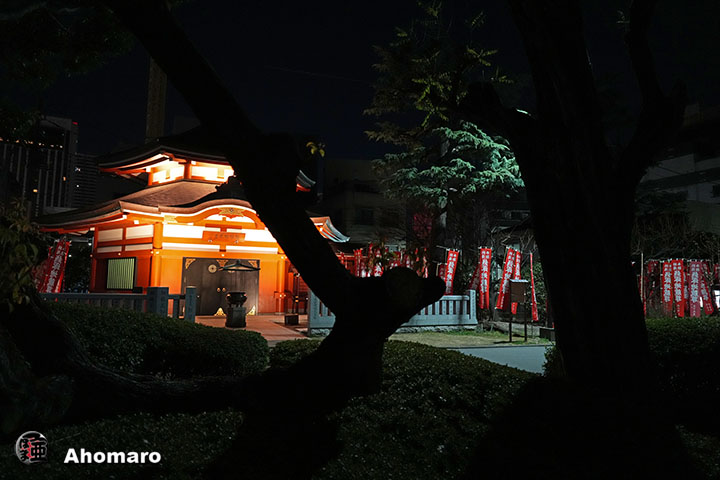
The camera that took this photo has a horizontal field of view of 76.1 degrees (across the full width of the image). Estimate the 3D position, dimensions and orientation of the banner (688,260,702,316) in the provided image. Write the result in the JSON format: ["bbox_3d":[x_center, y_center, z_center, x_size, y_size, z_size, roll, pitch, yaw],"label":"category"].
[{"bbox_3d":[10.883,1.603,14.900,0.410,1.800,0.070,5,-6,-6],"label":"banner"}]

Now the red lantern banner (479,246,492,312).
[{"bbox_3d":[3.810,1.185,13.800,0.410,1.800,0.070,4,-7,-28],"label":"red lantern banner"}]

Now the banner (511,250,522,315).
[{"bbox_3d":[4.471,1.225,13.100,0.410,1.800,0.070,13,-12,-39],"label":"banner"}]

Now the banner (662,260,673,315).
[{"bbox_3d":[10.043,1.598,15.000,0.410,1.800,0.070,4,-6,-8],"label":"banner"}]

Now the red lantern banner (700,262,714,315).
[{"bbox_3d":[11.634,1.640,15.400,0.410,1.800,0.070,-3,-5,-12],"label":"red lantern banner"}]

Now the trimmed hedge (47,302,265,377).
[{"bbox_3d":[-3.172,1.528,7.580,3.400,0.900,1.900,2,-6,-12],"label":"trimmed hedge"}]

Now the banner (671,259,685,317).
[{"bbox_3d":[10.141,1.555,14.600,0.410,1.800,0.070,1,-6,-6],"label":"banner"}]

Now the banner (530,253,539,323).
[{"bbox_3d":[4.685,1.267,12.400,0.070,1.800,0.410,-3,-4,33],"label":"banner"}]

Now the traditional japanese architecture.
[{"bbox_3d":[-7.144,-1.381,22.593,14.530,9.484,12.584,3,-6,-23],"label":"traditional japanese architecture"}]

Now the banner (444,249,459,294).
[{"bbox_3d":[2.868,1.198,14.500,0.410,1.800,0.070,20,-16,-35],"label":"banner"}]

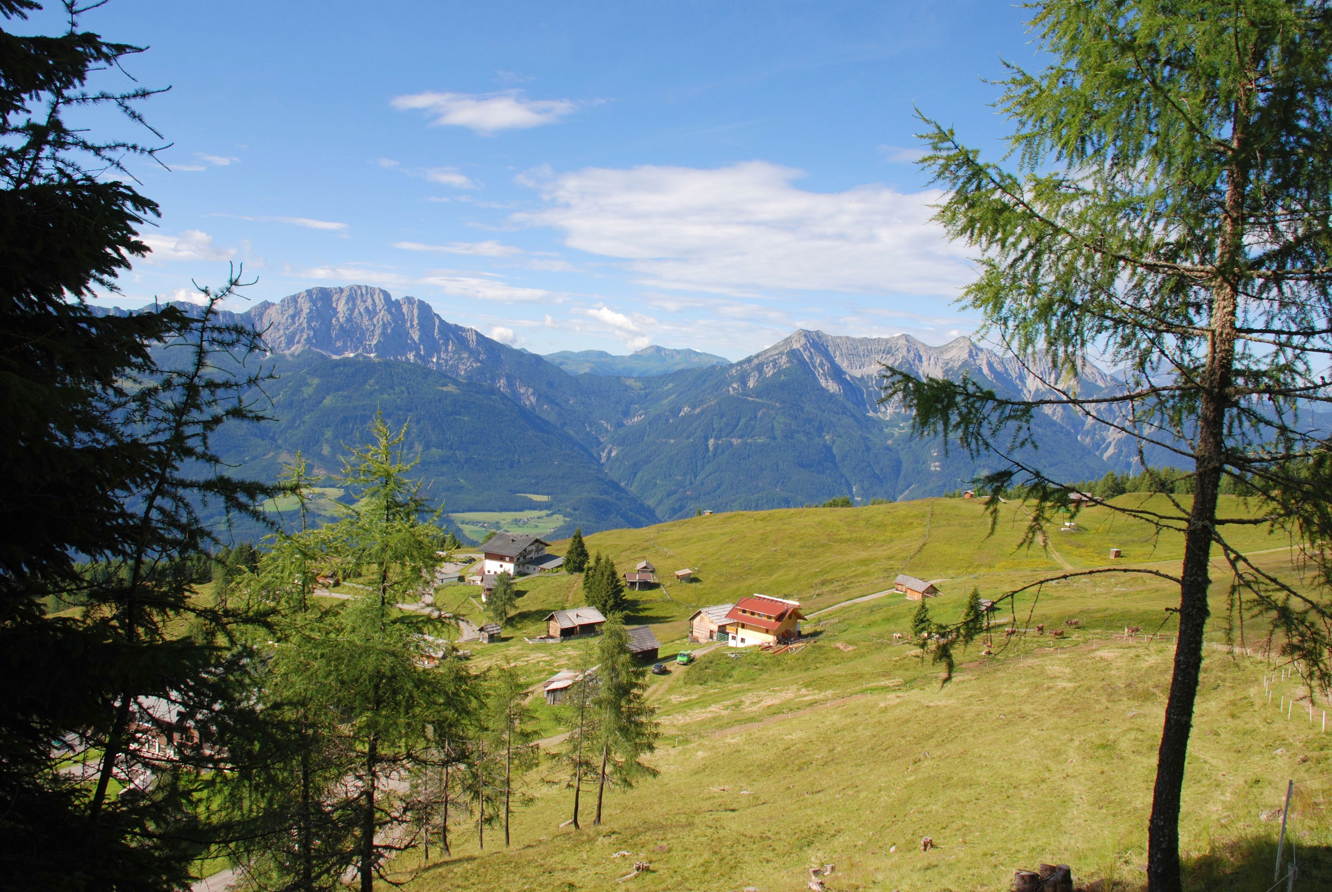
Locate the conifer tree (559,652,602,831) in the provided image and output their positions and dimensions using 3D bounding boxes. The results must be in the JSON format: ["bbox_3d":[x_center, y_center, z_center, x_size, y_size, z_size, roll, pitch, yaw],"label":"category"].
[{"bbox_3d":[-4.940,16.860,57.530,2.390,10.850,2.390,1,5,0],"label":"conifer tree"}]

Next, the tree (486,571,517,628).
[{"bbox_3d":[-40.870,38.270,249.380,7.780,14.510,7.780,1,5,0],"label":"tree"}]

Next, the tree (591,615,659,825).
[{"bbox_3d":[-2.440,16.320,59.450,4.080,12.840,4.080,1,5,0],"label":"tree"}]

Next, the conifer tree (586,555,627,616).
[{"bbox_3d":[-14.500,33.920,242.350,10.090,15.110,8.570,1,5,0],"label":"conifer tree"}]

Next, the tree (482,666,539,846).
[{"bbox_3d":[-8.460,16.920,54.560,3.120,10.130,3.120,1,5,0],"label":"tree"}]

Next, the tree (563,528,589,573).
[{"bbox_3d":[-29.190,33.750,324.350,8.100,15.040,8.100,1,5,0],"label":"tree"}]

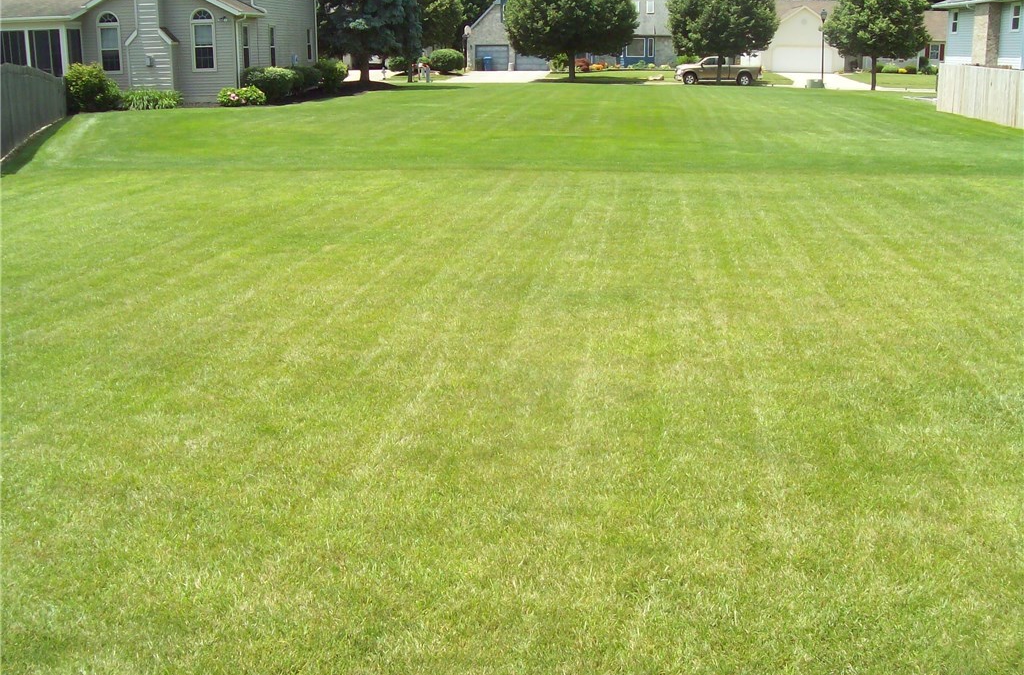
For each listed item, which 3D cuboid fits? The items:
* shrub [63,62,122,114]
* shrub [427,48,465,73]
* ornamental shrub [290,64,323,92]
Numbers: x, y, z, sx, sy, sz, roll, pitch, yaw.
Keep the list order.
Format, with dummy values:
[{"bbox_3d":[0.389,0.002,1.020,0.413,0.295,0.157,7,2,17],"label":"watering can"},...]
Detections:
[{"bbox_3d":[-13.327,-7.978,33.900,1.784,1.484,1.600,2,15,6],"label":"shrub"},{"bbox_3d":[-5.282,-22.134,85.000,3.035,1.885,2.700,2,15,6],"label":"shrub"},{"bbox_3d":[-8.443,-10.665,43.800,1.317,1.077,1.300,2,15,6],"label":"ornamental shrub"}]

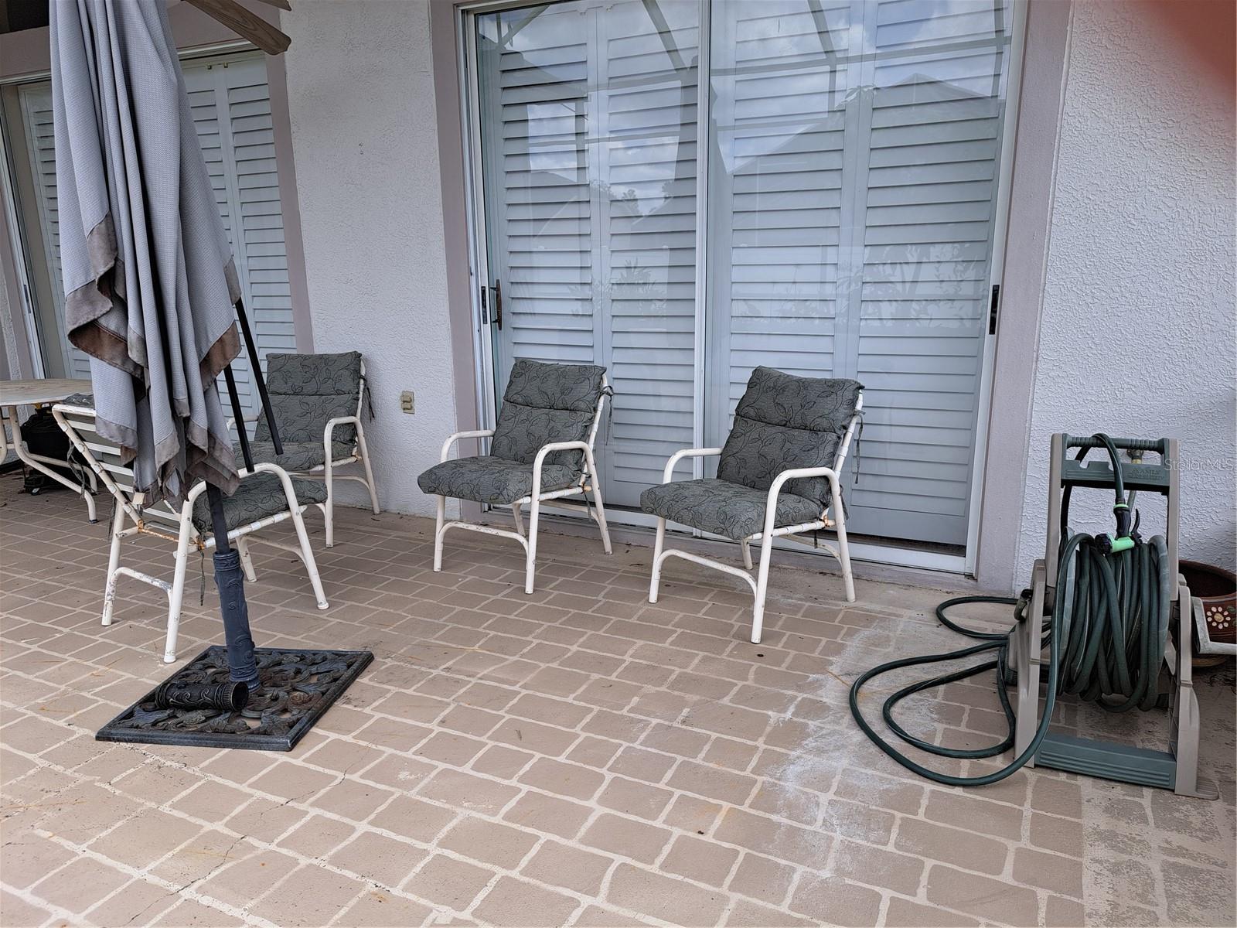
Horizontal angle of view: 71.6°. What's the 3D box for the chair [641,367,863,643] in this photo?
[{"bbox_3d":[0.525,0.126,3.338,0.716,0.877,0.556,-11,17,-40],"label":"chair"}]

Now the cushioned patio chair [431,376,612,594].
[{"bbox_3d":[-0.435,0.025,3.828,0.556,0.877,0.716,8,15,32],"label":"cushioned patio chair"}]

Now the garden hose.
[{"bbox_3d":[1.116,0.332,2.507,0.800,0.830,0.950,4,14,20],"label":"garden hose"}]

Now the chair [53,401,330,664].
[{"bbox_3d":[-1.563,0.168,3.259,0.556,0.868,0.716,9,16,37],"label":"chair"}]

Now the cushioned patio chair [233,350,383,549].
[{"bbox_3d":[-1.634,-0.088,4.378,0.556,0.877,0.716,1,13,7],"label":"cushioned patio chair"}]

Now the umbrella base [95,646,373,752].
[{"bbox_3d":[-1.171,0.714,2.698,0.588,0.042,0.576,1,13,7],"label":"umbrella base"}]

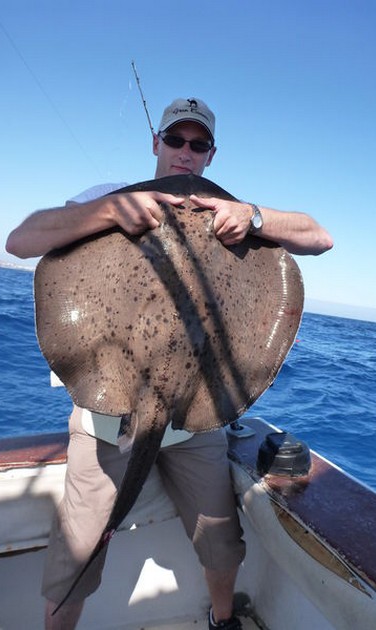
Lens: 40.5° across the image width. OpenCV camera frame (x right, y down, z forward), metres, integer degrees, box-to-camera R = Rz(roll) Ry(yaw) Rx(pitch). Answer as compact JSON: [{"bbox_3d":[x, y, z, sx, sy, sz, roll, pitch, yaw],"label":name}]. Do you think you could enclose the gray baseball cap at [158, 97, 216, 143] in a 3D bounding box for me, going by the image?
[{"bbox_3d":[0.000,-0.603,1.570,0.172,0.135,0.260,11,12,-2],"label":"gray baseball cap"}]

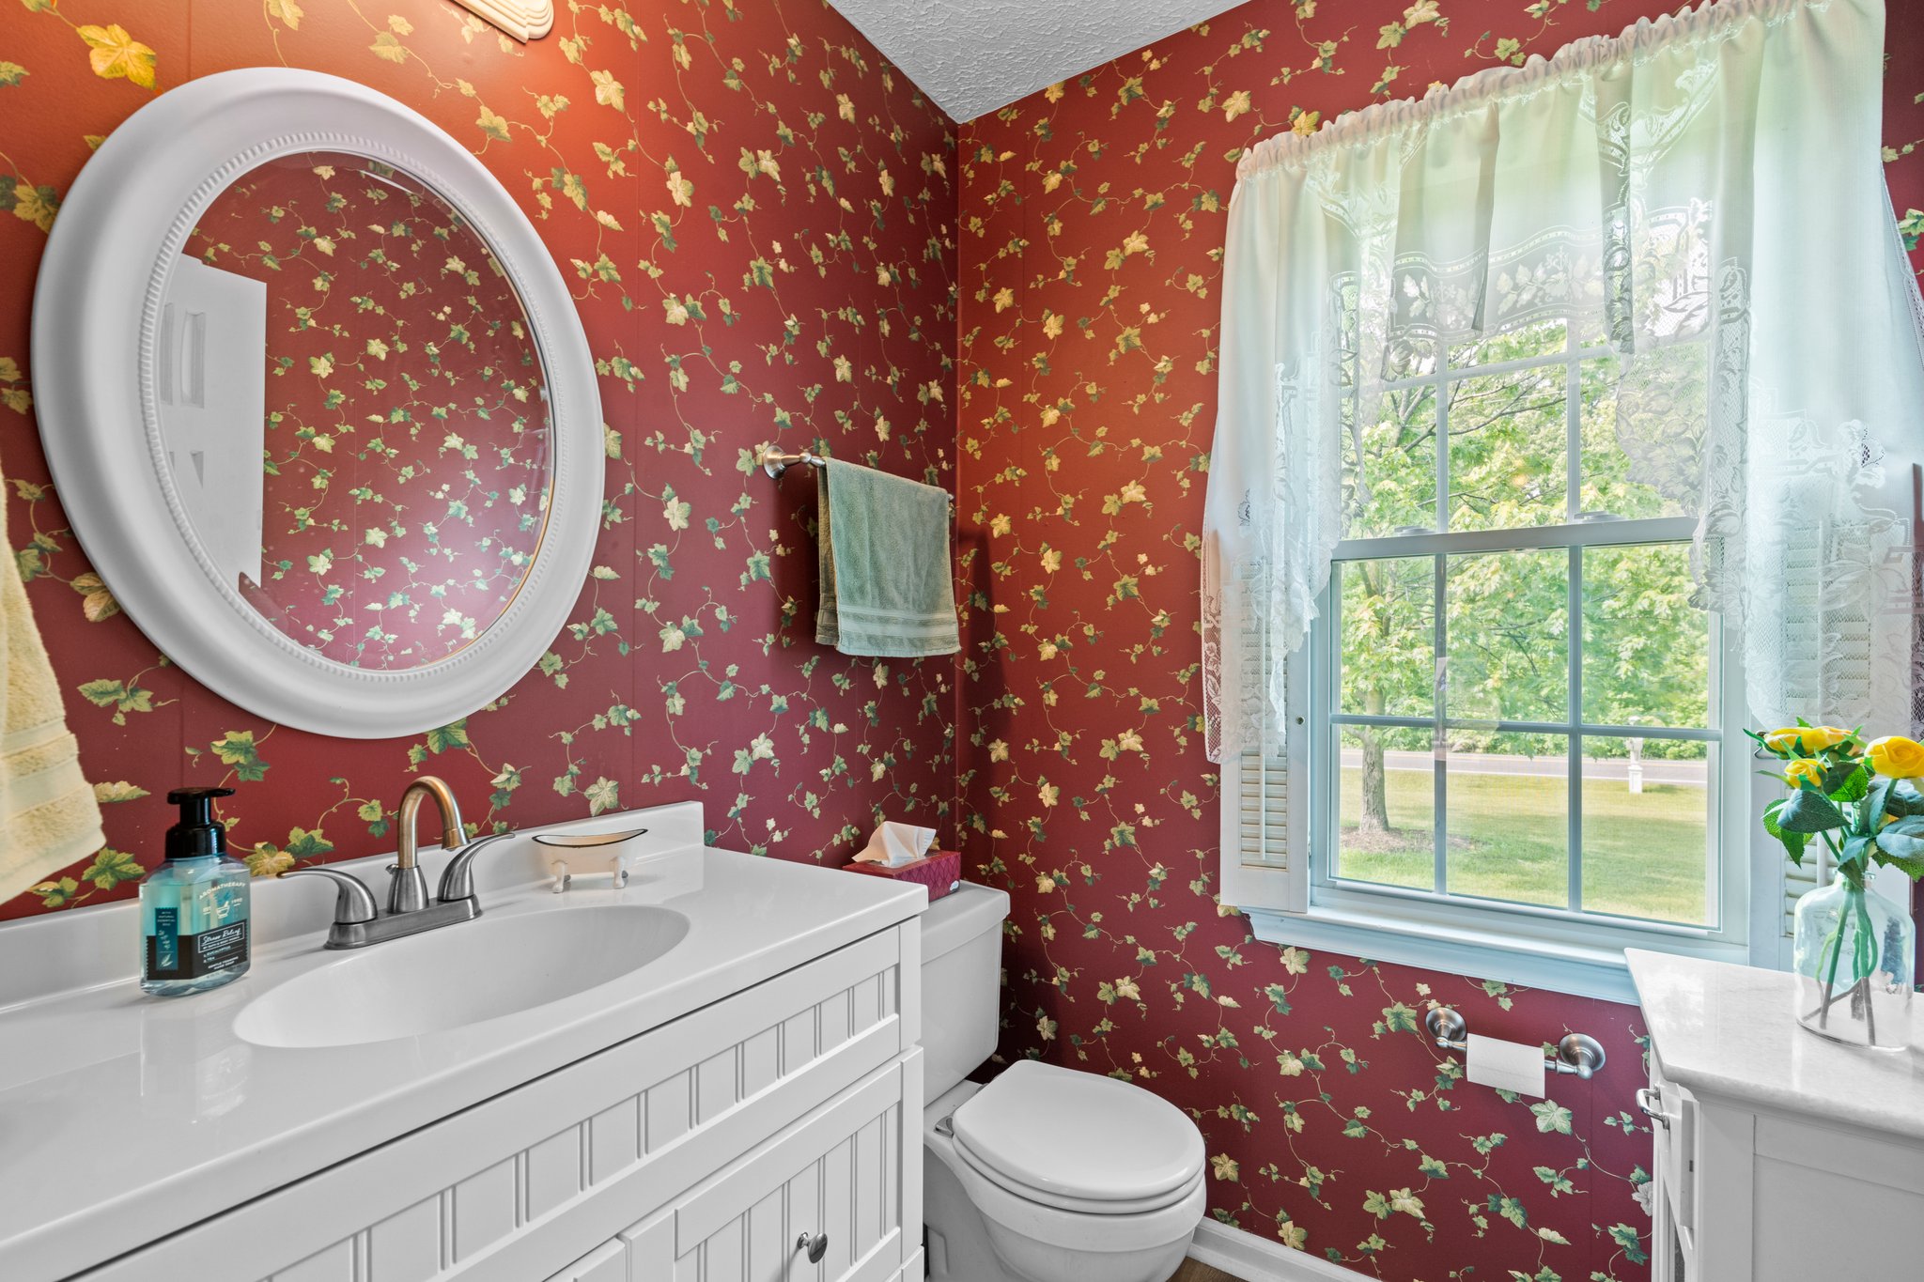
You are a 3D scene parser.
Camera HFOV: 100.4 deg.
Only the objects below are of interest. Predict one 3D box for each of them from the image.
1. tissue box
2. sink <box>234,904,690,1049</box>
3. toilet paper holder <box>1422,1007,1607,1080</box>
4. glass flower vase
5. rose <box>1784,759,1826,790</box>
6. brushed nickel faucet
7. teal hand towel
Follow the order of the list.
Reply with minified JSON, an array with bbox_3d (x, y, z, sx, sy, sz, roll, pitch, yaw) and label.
[{"bbox_3d":[-0.114,0.473,1.591,0.123,0.077,0.217,-1,-2,34],"label":"tissue box"},{"bbox_3d":[-0.463,0.384,0.787,0.288,0.140,0.385,-1,-2,34],"label":"sink"},{"bbox_3d":[0.876,0.648,1.274,0.241,0.060,0.078,-1,-2,34],"label":"toilet paper holder"},{"bbox_3d":[1.038,0.364,0.936,0.094,0.182,0.094,-1,-2,34],"label":"glass flower vase"},{"bbox_3d":[1.004,0.160,0.955,0.037,0.037,0.037,1,-18,-42],"label":"rose"},{"bbox_3d":[-0.575,0.231,0.864,0.158,0.168,0.223,-1,-2,34],"label":"brushed nickel faucet"},{"bbox_3d":[-0.129,-0.151,1.594,0.065,0.360,0.395,-1,-2,34],"label":"teal hand towel"}]

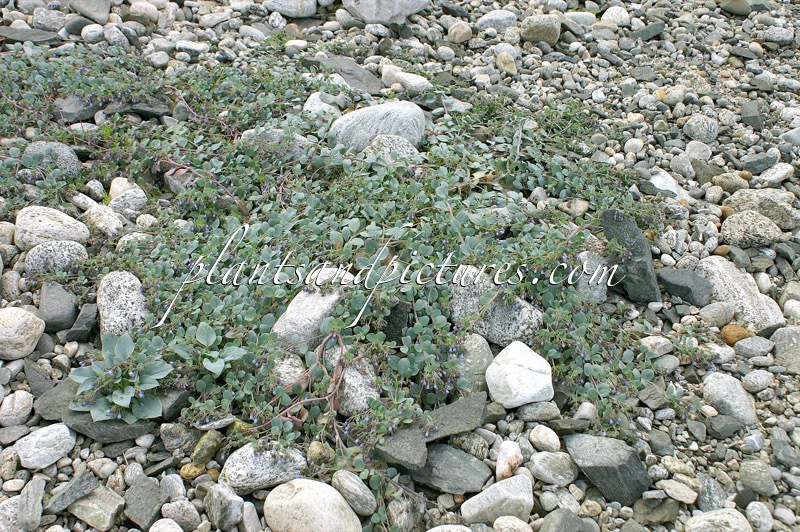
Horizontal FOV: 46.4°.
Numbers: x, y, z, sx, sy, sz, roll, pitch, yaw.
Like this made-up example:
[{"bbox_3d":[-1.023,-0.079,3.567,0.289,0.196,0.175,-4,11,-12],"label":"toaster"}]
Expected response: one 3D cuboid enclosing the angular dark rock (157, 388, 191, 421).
[{"bbox_3d":[-0.425,0.258,1.735,0.072,0.040,0.052,0,37,0],"label":"angular dark rock"}]

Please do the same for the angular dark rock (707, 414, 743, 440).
[{"bbox_3d":[0.588,0.291,1.693,0.068,0.037,0.048,0,37,0],"label":"angular dark rock"}]

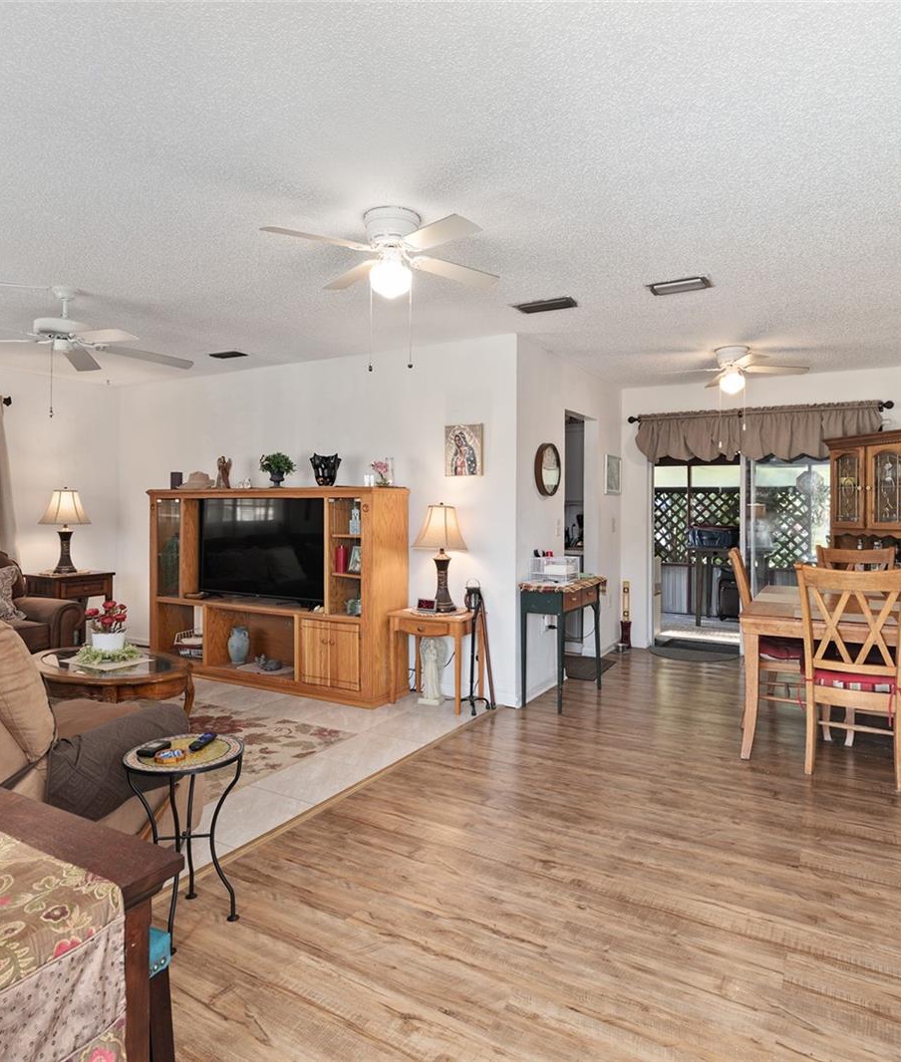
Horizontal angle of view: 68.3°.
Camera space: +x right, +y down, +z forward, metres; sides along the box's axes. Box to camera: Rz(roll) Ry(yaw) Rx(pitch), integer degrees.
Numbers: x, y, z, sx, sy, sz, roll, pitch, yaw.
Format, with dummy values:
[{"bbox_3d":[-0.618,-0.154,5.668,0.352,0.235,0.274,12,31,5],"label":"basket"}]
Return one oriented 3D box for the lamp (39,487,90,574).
[{"bbox_3d":[-3.249,-0.005,5.600,0.375,0.720,0.375,1,2,31],"label":"lamp"}]

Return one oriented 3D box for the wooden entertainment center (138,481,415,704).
[{"bbox_3d":[-1.390,0.423,5.109,2.330,1.445,0.450,1,2,31],"label":"wooden entertainment center"}]

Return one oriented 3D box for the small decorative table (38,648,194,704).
[{"bbox_3d":[-1.950,0.962,3.760,1.150,0.450,0.690,1,2,31],"label":"small decorative table"}]

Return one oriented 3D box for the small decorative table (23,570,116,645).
[{"bbox_3d":[-3.248,0.719,5.680,0.480,0.730,0.530,1,2,31],"label":"small decorative table"}]

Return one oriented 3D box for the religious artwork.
[{"bbox_3d":[0.090,-0.541,4.505,0.287,0.345,0.025,1,2,31],"label":"religious artwork"}]

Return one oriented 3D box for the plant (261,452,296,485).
[{"bbox_3d":[-1.312,-0.464,5.050,0.260,0.275,0.250,0,2,0],"label":"plant"}]

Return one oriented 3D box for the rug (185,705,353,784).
[{"bbox_3d":[-1.877,1.189,3.672,2.100,0.010,1.700,1,2,31],"label":"rug"}]

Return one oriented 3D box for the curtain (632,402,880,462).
[{"bbox_3d":[2.515,-0.810,5.614,1.930,0.400,0.120,1,2,31],"label":"curtain"}]

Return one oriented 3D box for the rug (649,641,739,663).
[{"bbox_3d":[2.204,1.091,5.980,0.820,0.015,0.620,1,2,31],"label":"rug"}]

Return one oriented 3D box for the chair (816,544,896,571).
[{"bbox_3d":[2.757,0.639,4.528,0.480,1.020,0.550,1,2,31],"label":"chair"}]

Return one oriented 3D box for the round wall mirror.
[{"bbox_3d":[0.699,-0.434,4.730,0.045,0.385,0.385,1,2,31],"label":"round wall mirror"}]

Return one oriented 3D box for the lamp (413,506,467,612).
[{"bbox_3d":[-0.062,0.177,4.400,0.375,0.720,0.375,0,2,0],"label":"lamp"}]

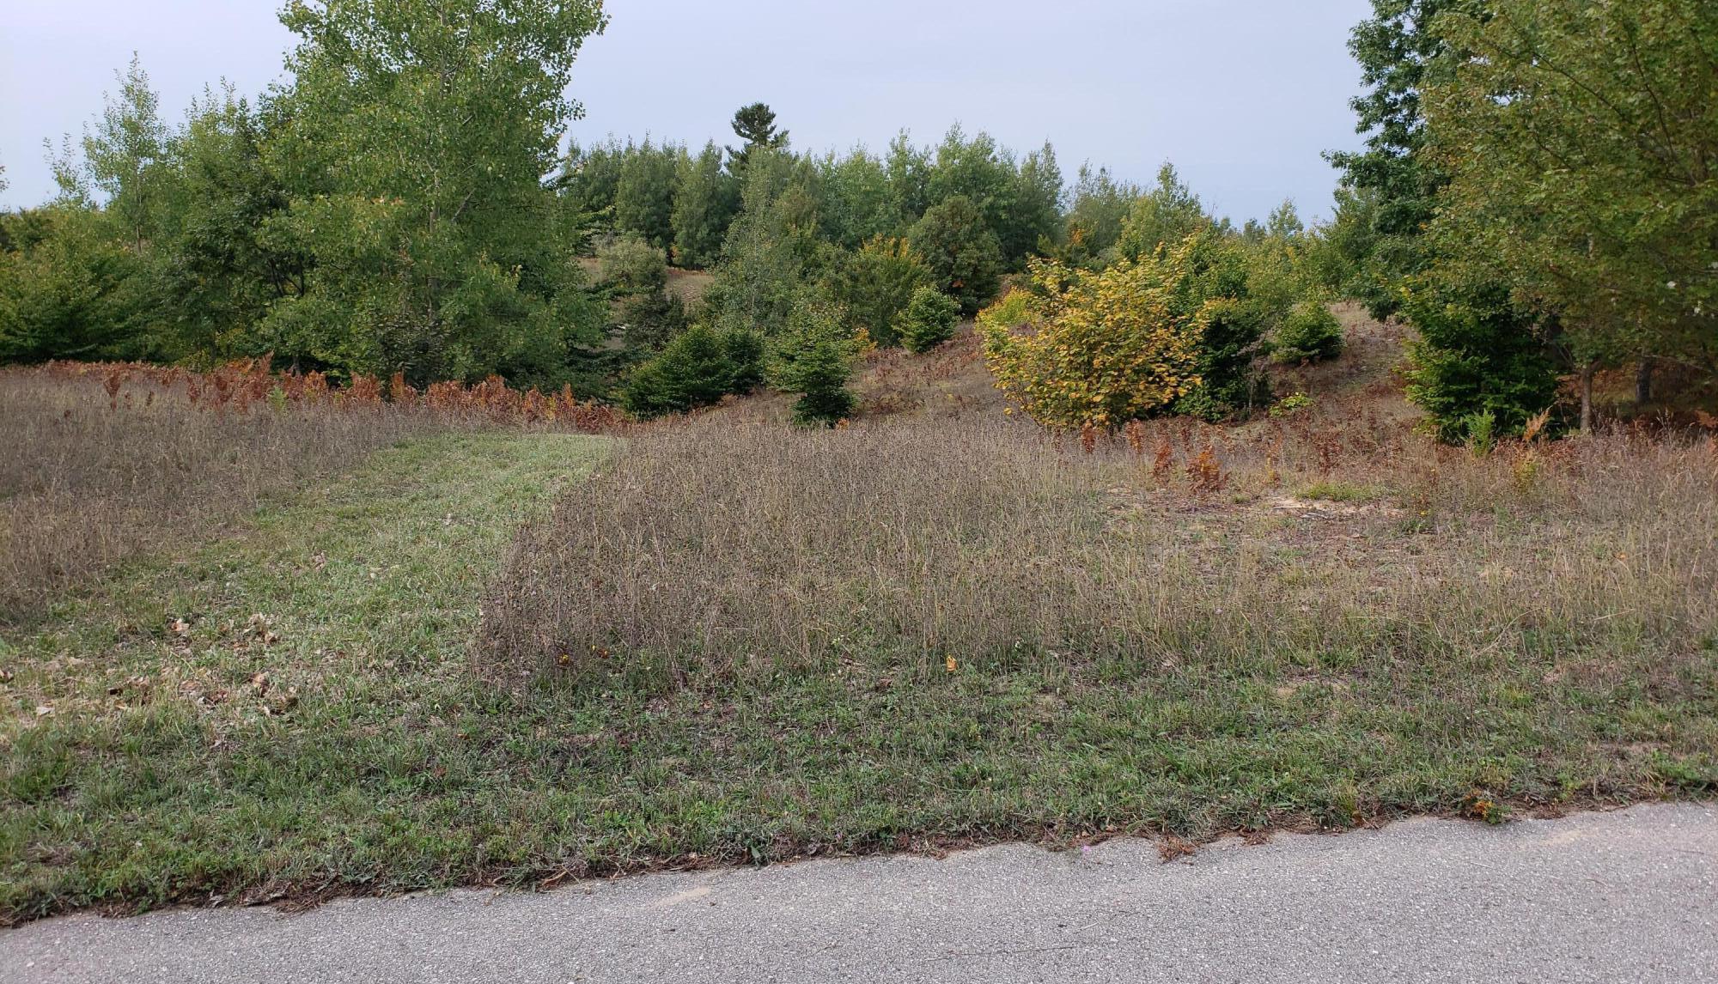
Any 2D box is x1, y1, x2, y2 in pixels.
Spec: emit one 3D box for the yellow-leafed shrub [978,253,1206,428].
[{"bbox_3d":[3.030,-1.900,16.800,2.900,2.400,2.600,0,7,0],"label":"yellow-leafed shrub"}]

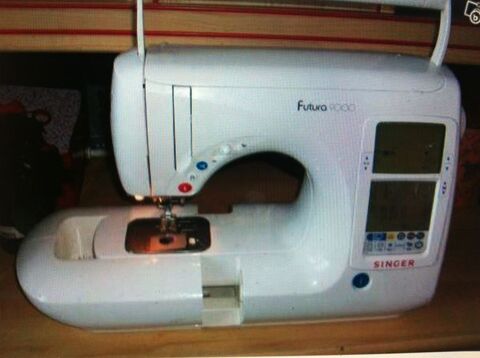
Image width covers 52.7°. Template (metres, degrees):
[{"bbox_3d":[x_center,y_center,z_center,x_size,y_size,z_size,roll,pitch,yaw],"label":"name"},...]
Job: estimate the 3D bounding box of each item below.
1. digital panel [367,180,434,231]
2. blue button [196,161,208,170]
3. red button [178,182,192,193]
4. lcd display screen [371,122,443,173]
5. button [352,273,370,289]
[{"bbox_3d":[0.185,0.031,0.556,0.080,0.057,0.005,-1,15,-9],"label":"digital panel"},{"bbox_3d":[-0.041,-0.015,0.526,0.013,0.010,0.004,-1,19,-8],"label":"blue button"},{"bbox_3d":[-0.060,0.009,0.531,0.015,0.012,0.004,-1,19,-8],"label":"red button"},{"bbox_3d":[0.189,-0.035,0.543,0.083,0.058,0.005,-1,15,-9],"label":"lcd display screen"},{"bbox_3d":[0.140,0.118,0.563,0.021,0.018,0.005,-1,15,-9],"label":"button"}]

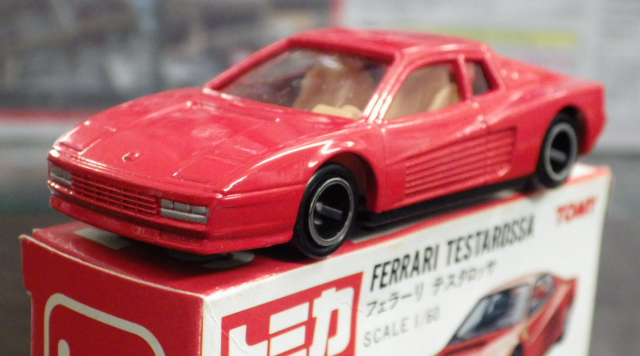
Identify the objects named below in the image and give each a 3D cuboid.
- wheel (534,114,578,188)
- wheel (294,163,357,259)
[{"bbox_3d":[0.029,-0.004,0.169,0.004,0.010,0.010,15,19,40],"label":"wheel"},{"bbox_3d":[0.000,0.003,0.137,0.004,0.010,0.010,15,19,40],"label":"wheel"}]

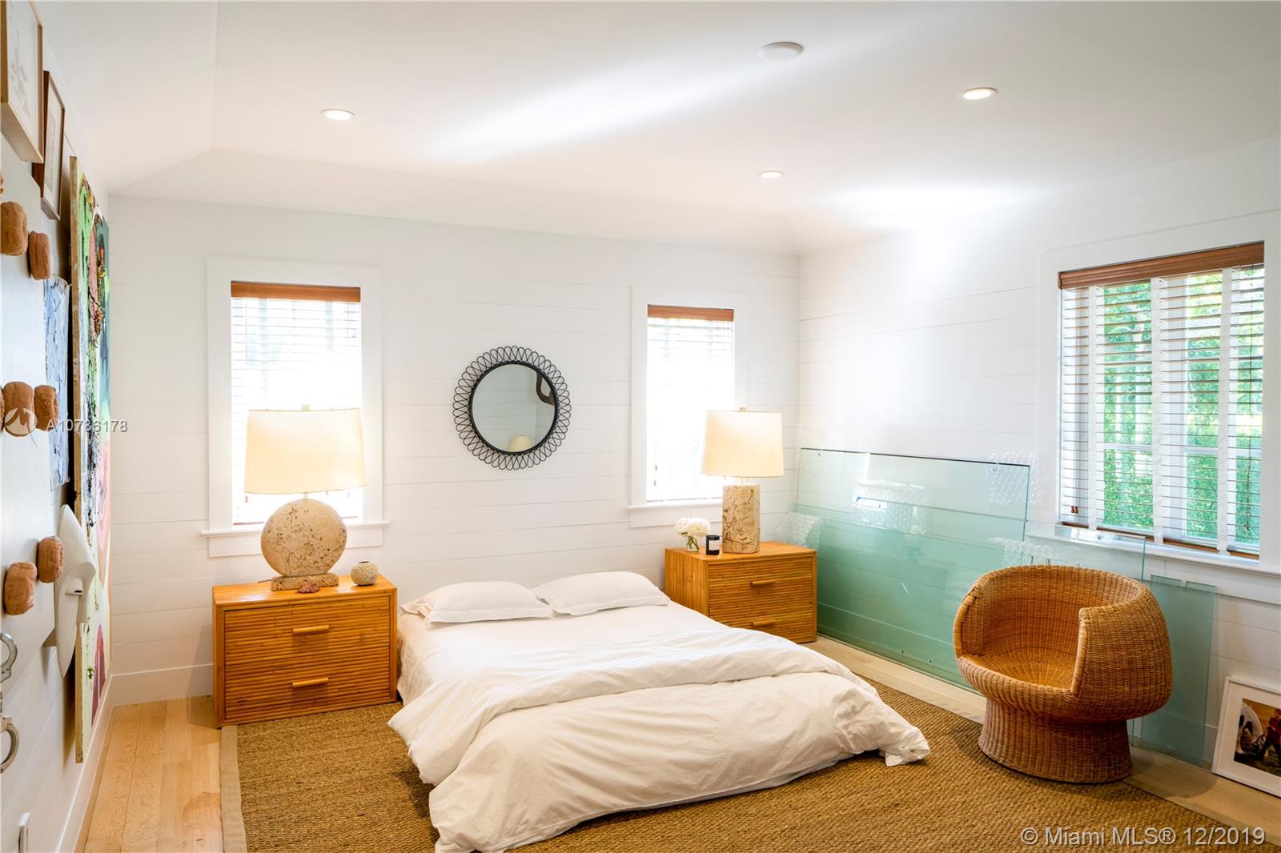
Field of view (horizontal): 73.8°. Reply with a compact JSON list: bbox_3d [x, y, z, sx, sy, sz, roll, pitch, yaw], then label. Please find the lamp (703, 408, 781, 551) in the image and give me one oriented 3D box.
[{"bbox_3d":[0.614,0.325,5.213,0.525,0.876,0.350,0,1,-27],"label":"lamp"}]

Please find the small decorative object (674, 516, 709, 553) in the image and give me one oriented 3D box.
[{"bbox_3d":[0.324,0.653,5.181,0.196,0.216,0.182,0,1,-27],"label":"small decorative object"}]

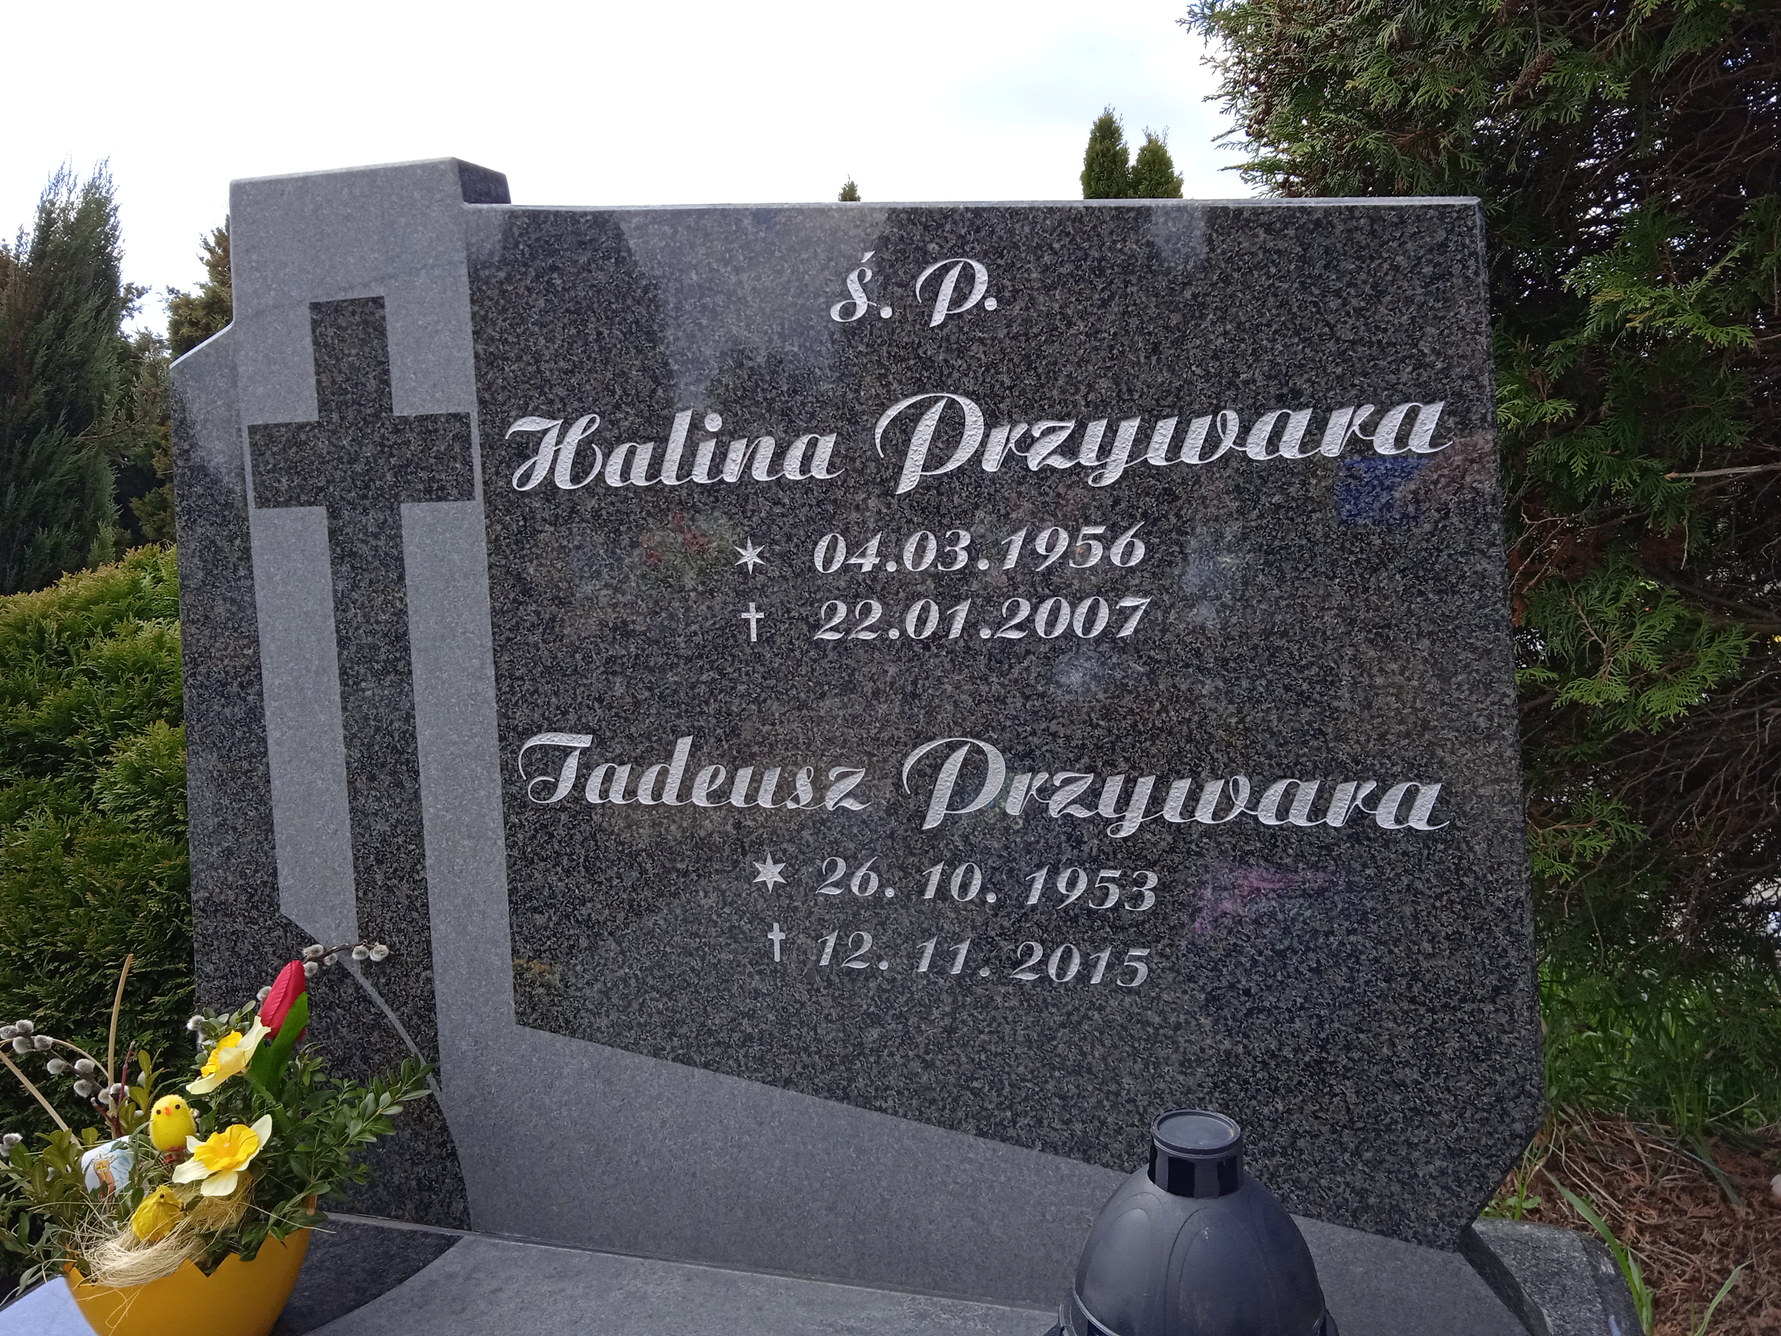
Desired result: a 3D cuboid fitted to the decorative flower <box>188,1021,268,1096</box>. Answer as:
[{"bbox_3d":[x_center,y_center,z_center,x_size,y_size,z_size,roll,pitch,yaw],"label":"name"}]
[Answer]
[{"bbox_3d":[-0.429,0.252,0.935,0.064,0.027,0.064,-45,-9,22],"label":"decorative flower"}]

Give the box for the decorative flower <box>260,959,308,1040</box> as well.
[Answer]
[{"bbox_3d":[-0.400,0.220,0.950,0.028,0.055,0.028,25,-12,-16],"label":"decorative flower"}]

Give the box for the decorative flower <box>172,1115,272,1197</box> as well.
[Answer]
[{"bbox_3d":[-0.425,0.311,0.920,0.067,0.027,0.067,-1,29,10],"label":"decorative flower"}]

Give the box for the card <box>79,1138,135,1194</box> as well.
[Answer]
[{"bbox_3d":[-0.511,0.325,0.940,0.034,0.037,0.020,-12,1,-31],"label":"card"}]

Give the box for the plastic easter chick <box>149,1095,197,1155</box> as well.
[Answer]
[{"bbox_3d":[-0.468,0.298,0.940,0.028,0.038,0.029,-4,8,-17],"label":"plastic easter chick"}]

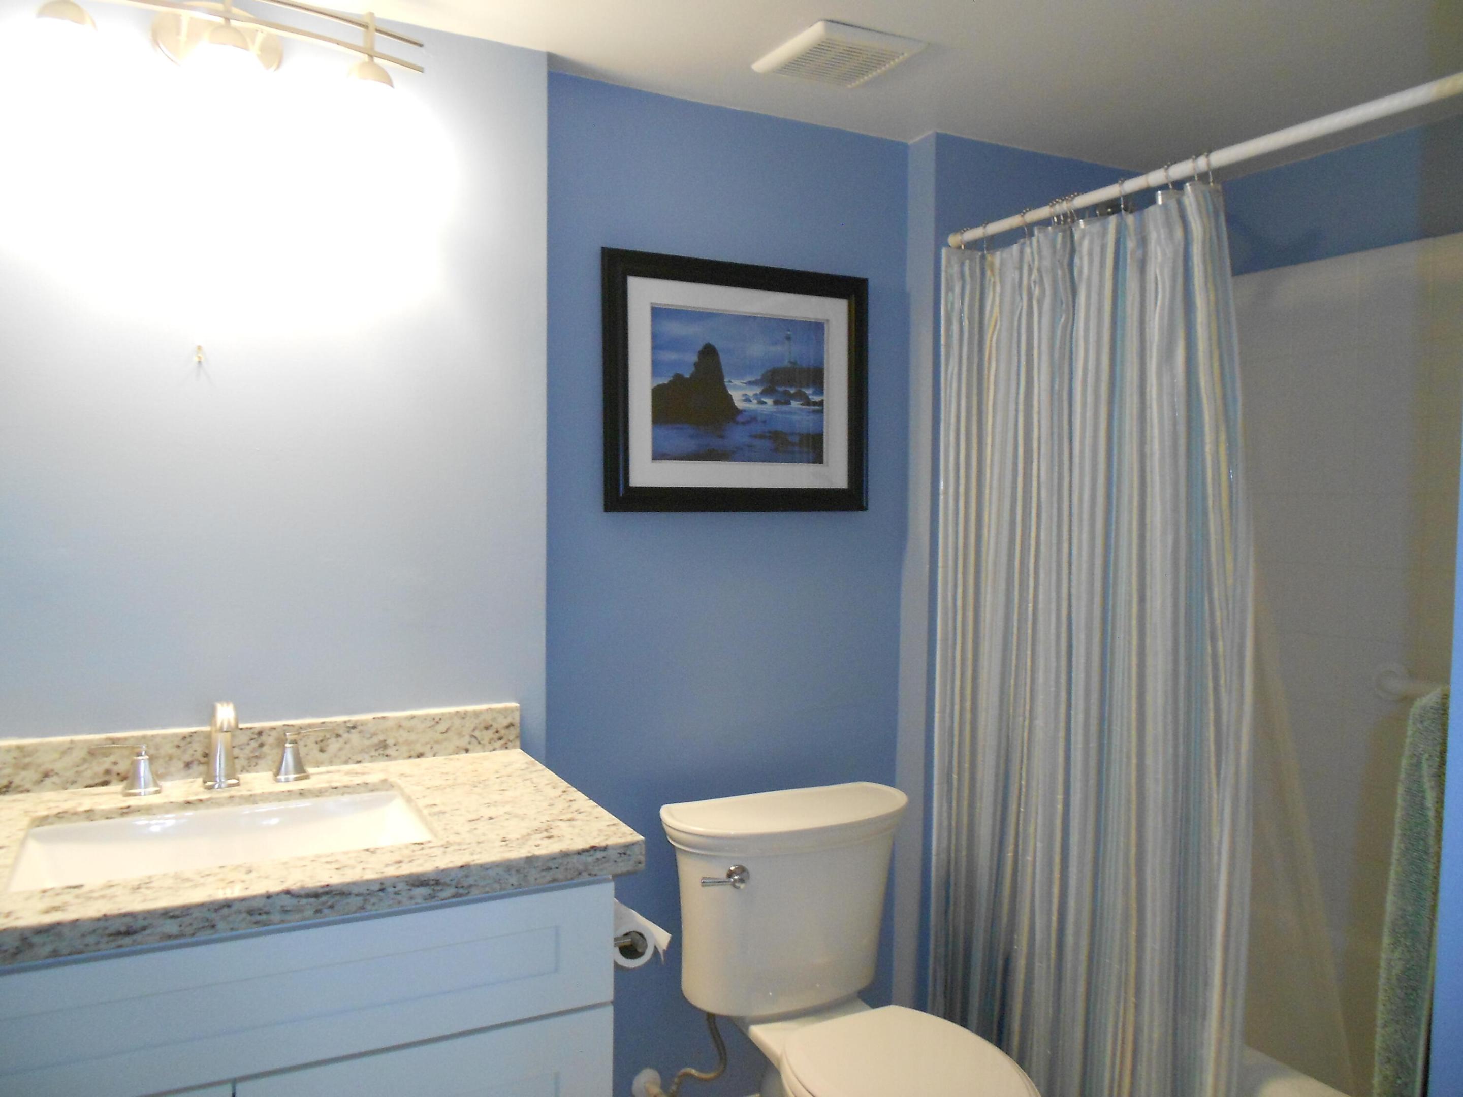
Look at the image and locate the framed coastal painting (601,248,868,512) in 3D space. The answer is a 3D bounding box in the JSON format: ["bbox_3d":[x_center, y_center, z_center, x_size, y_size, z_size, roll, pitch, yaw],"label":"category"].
[{"bbox_3d":[0.022,-0.314,2.159,0.570,0.484,0.030,-1,3,-27],"label":"framed coastal painting"}]

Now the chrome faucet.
[{"bbox_3d":[-0.729,0.287,1.578,0.048,0.133,0.155,-1,3,-27],"label":"chrome faucet"}]

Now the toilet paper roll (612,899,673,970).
[{"bbox_3d":[-0.161,0.560,1.605,0.066,0.068,0.105,-1,3,-27],"label":"toilet paper roll"}]

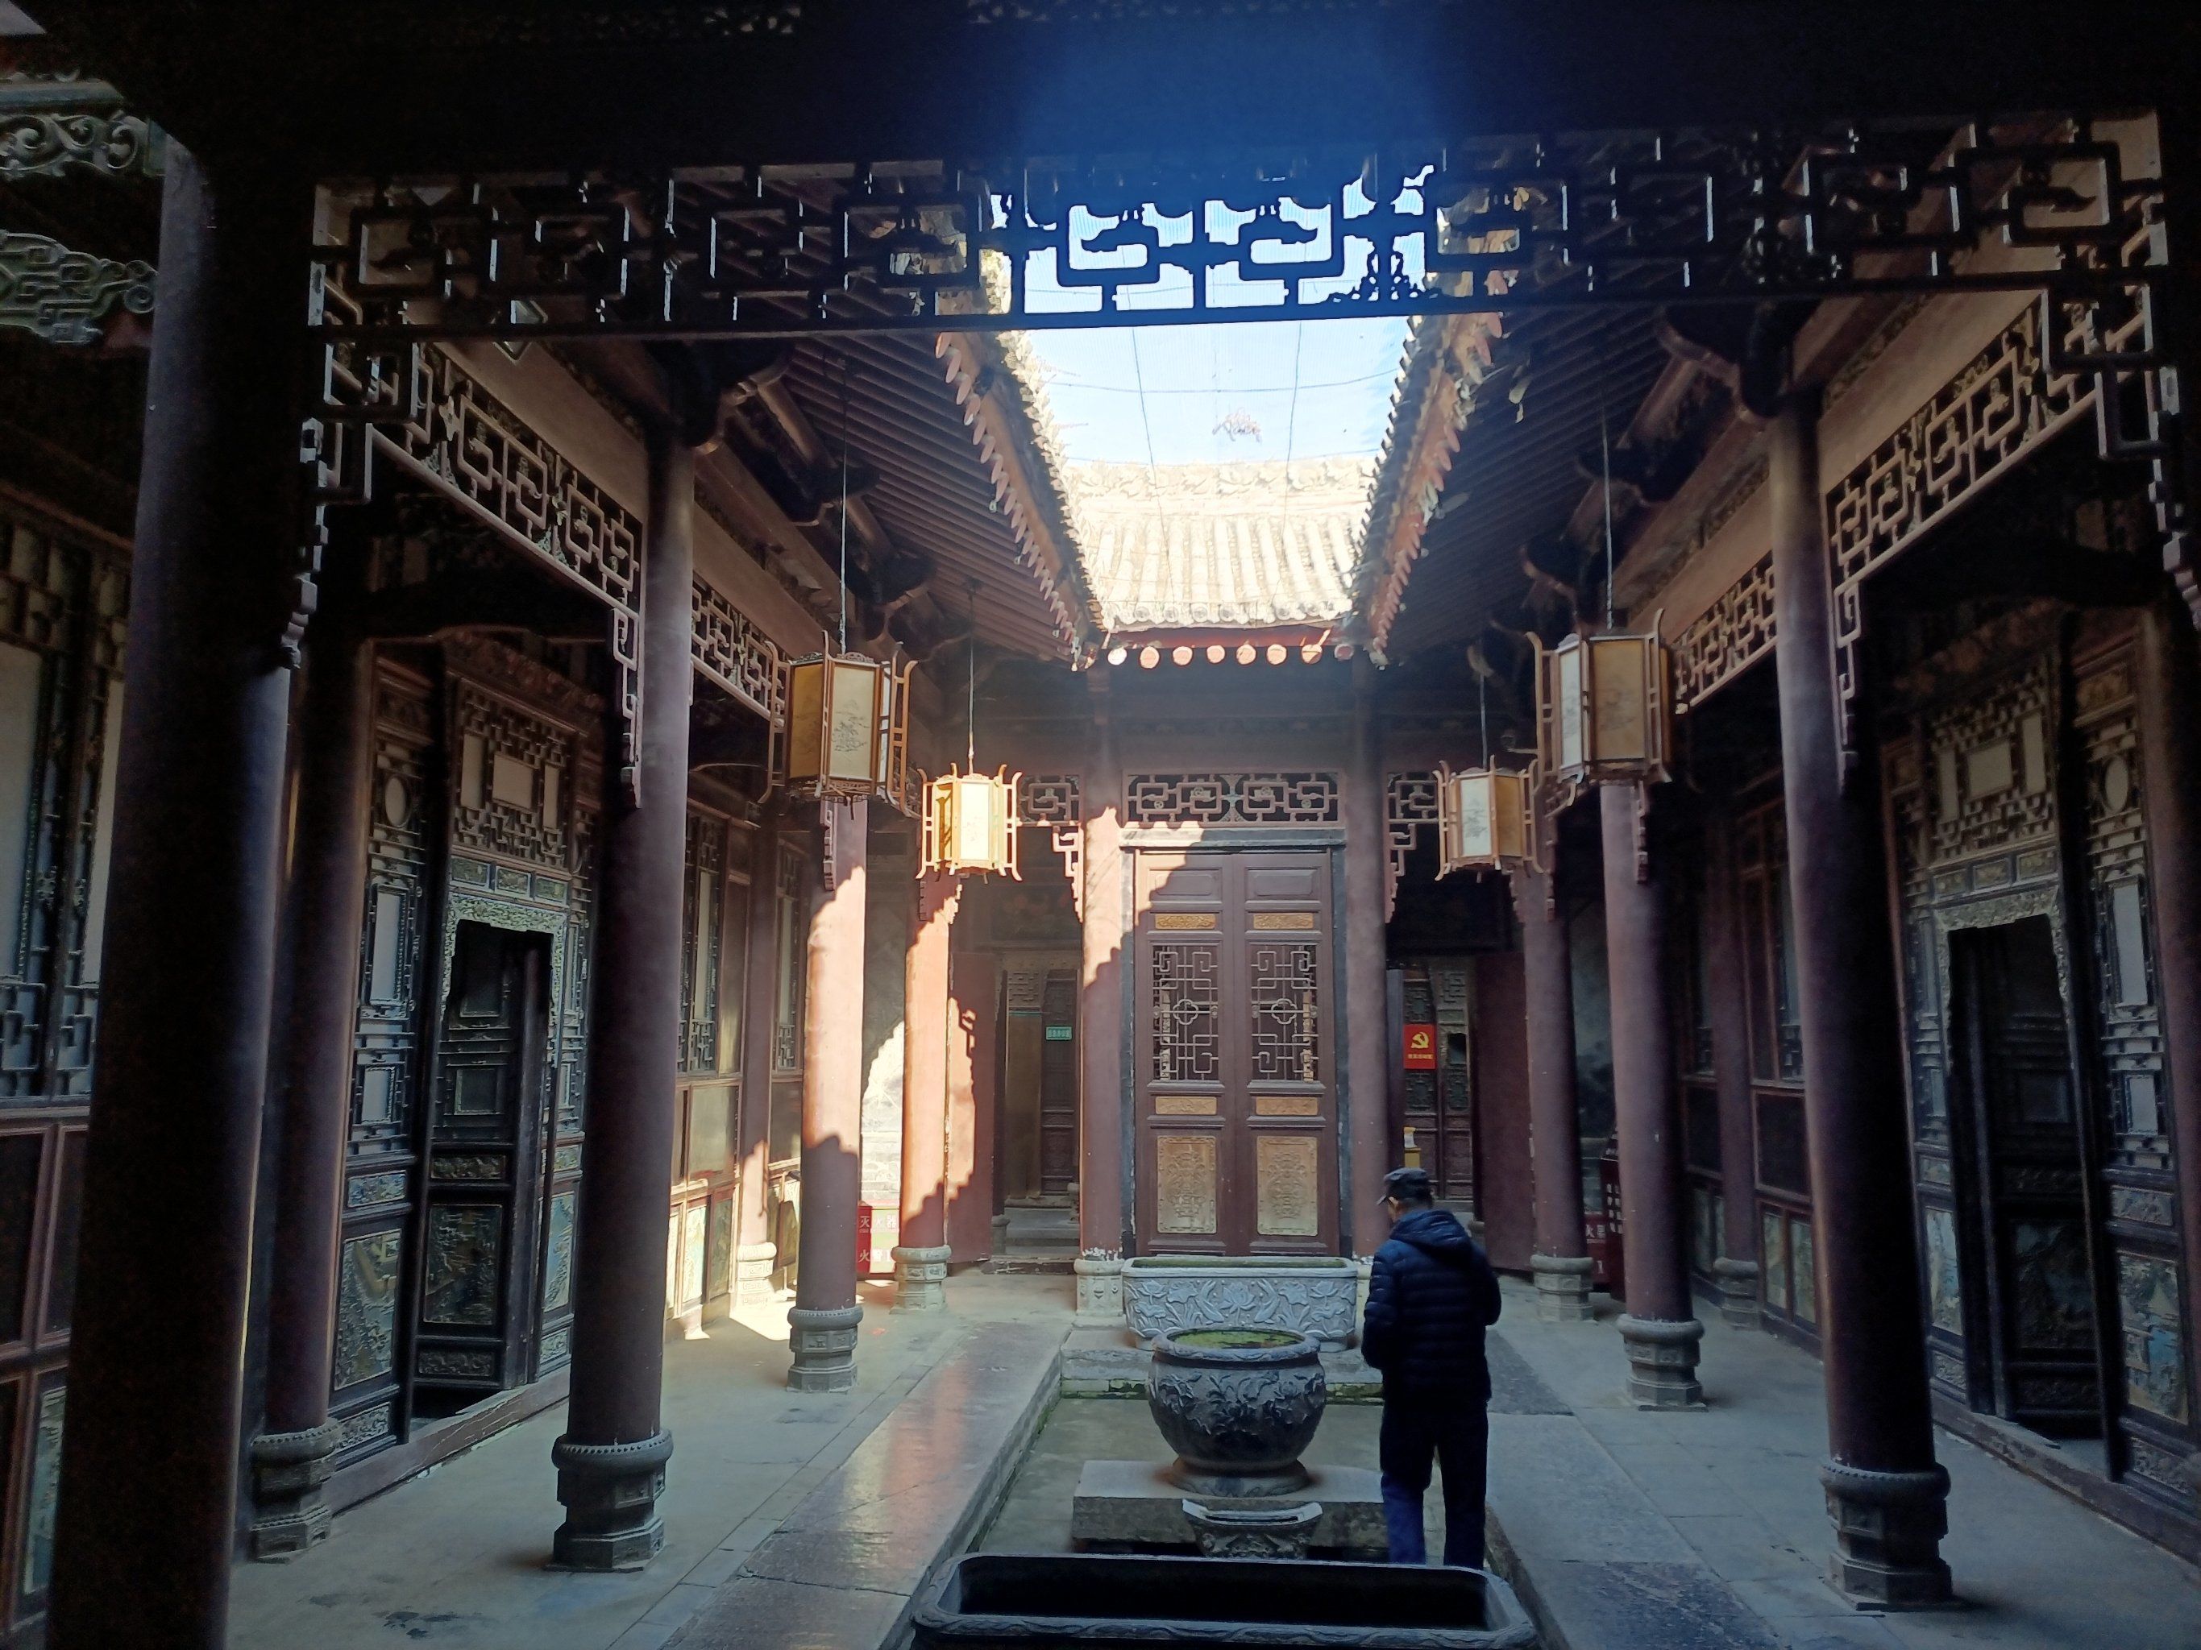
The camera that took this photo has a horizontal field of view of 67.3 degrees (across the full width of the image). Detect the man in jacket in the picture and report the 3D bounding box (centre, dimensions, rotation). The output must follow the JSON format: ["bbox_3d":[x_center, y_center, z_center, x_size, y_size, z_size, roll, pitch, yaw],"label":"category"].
[{"bbox_3d":[1.319,2.217,6.572,0.530,1.688,0.360,2,-8,-12],"label":"man in jacket"}]

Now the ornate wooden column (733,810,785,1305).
[{"bbox_3d":[-2.650,1.770,12.952,0.340,3.800,0.340,0,-8,5],"label":"ornate wooden column"}]

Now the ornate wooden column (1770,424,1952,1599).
[{"bbox_3d":[2.765,0.497,6.159,0.470,4.440,0.470,0,-8,5],"label":"ornate wooden column"}]

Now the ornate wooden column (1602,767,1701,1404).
[{"bbox_3d":[3.043,1.121,9.220,0.420,4.000,0.420,-1,-8,5],"label":"ornate wooden column"}]

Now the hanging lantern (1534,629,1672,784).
[{"bbox_3d":[2.237,-0.528,7.302,0.680,0.800,0.660,-1,-8,5],"label":"hanging lantern"}]

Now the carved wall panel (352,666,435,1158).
[{"bbox_3d":[-3.128,0.408,7.328,0.080,2.080,0.520,0,-8,5],"label":"carved wall panel"}]

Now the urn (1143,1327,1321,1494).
[{"bbox_3d":[0.635,2.719,7.697,0.830,0.620,0.830,0,-8,5],"label":"urn"}]

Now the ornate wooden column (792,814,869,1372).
[{"bbox_3d":[-1.550,1.181,9.613,0.420,4.000,0.420,-1,-8,5],"label":"ornate wooden column"}]

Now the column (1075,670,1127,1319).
[{"bbox_3d":[0.013,1.204,12.449,0.400,4.800,0.400,0,-8,5],"label":"column"}]

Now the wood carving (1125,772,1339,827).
[{"bbox_3d":[0.973,-0.191,12.147,1.594,0.432,0.080,-1,-8,5],"label":"wood carving"}]

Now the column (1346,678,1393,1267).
[{"bbox_3d":[1.986,1.188,12.282,0.380,4.800,0.380,0,-8,5],"label":"column"}]

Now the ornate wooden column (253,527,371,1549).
[{"bbox_3d":[-3.122,0.749,6.589,0.350,4.050,0.350,-1,-8,5],"label":"ornate wooden column"}]

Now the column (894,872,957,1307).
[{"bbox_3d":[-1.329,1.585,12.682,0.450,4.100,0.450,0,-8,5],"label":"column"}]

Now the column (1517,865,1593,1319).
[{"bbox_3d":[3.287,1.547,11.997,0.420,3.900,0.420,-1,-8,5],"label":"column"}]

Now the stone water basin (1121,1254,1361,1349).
[{"bbox_3d":[0.905,3.089,10.683,1.485,0.499,0.680,-1,-8,5],"label":"stone water basin"}]

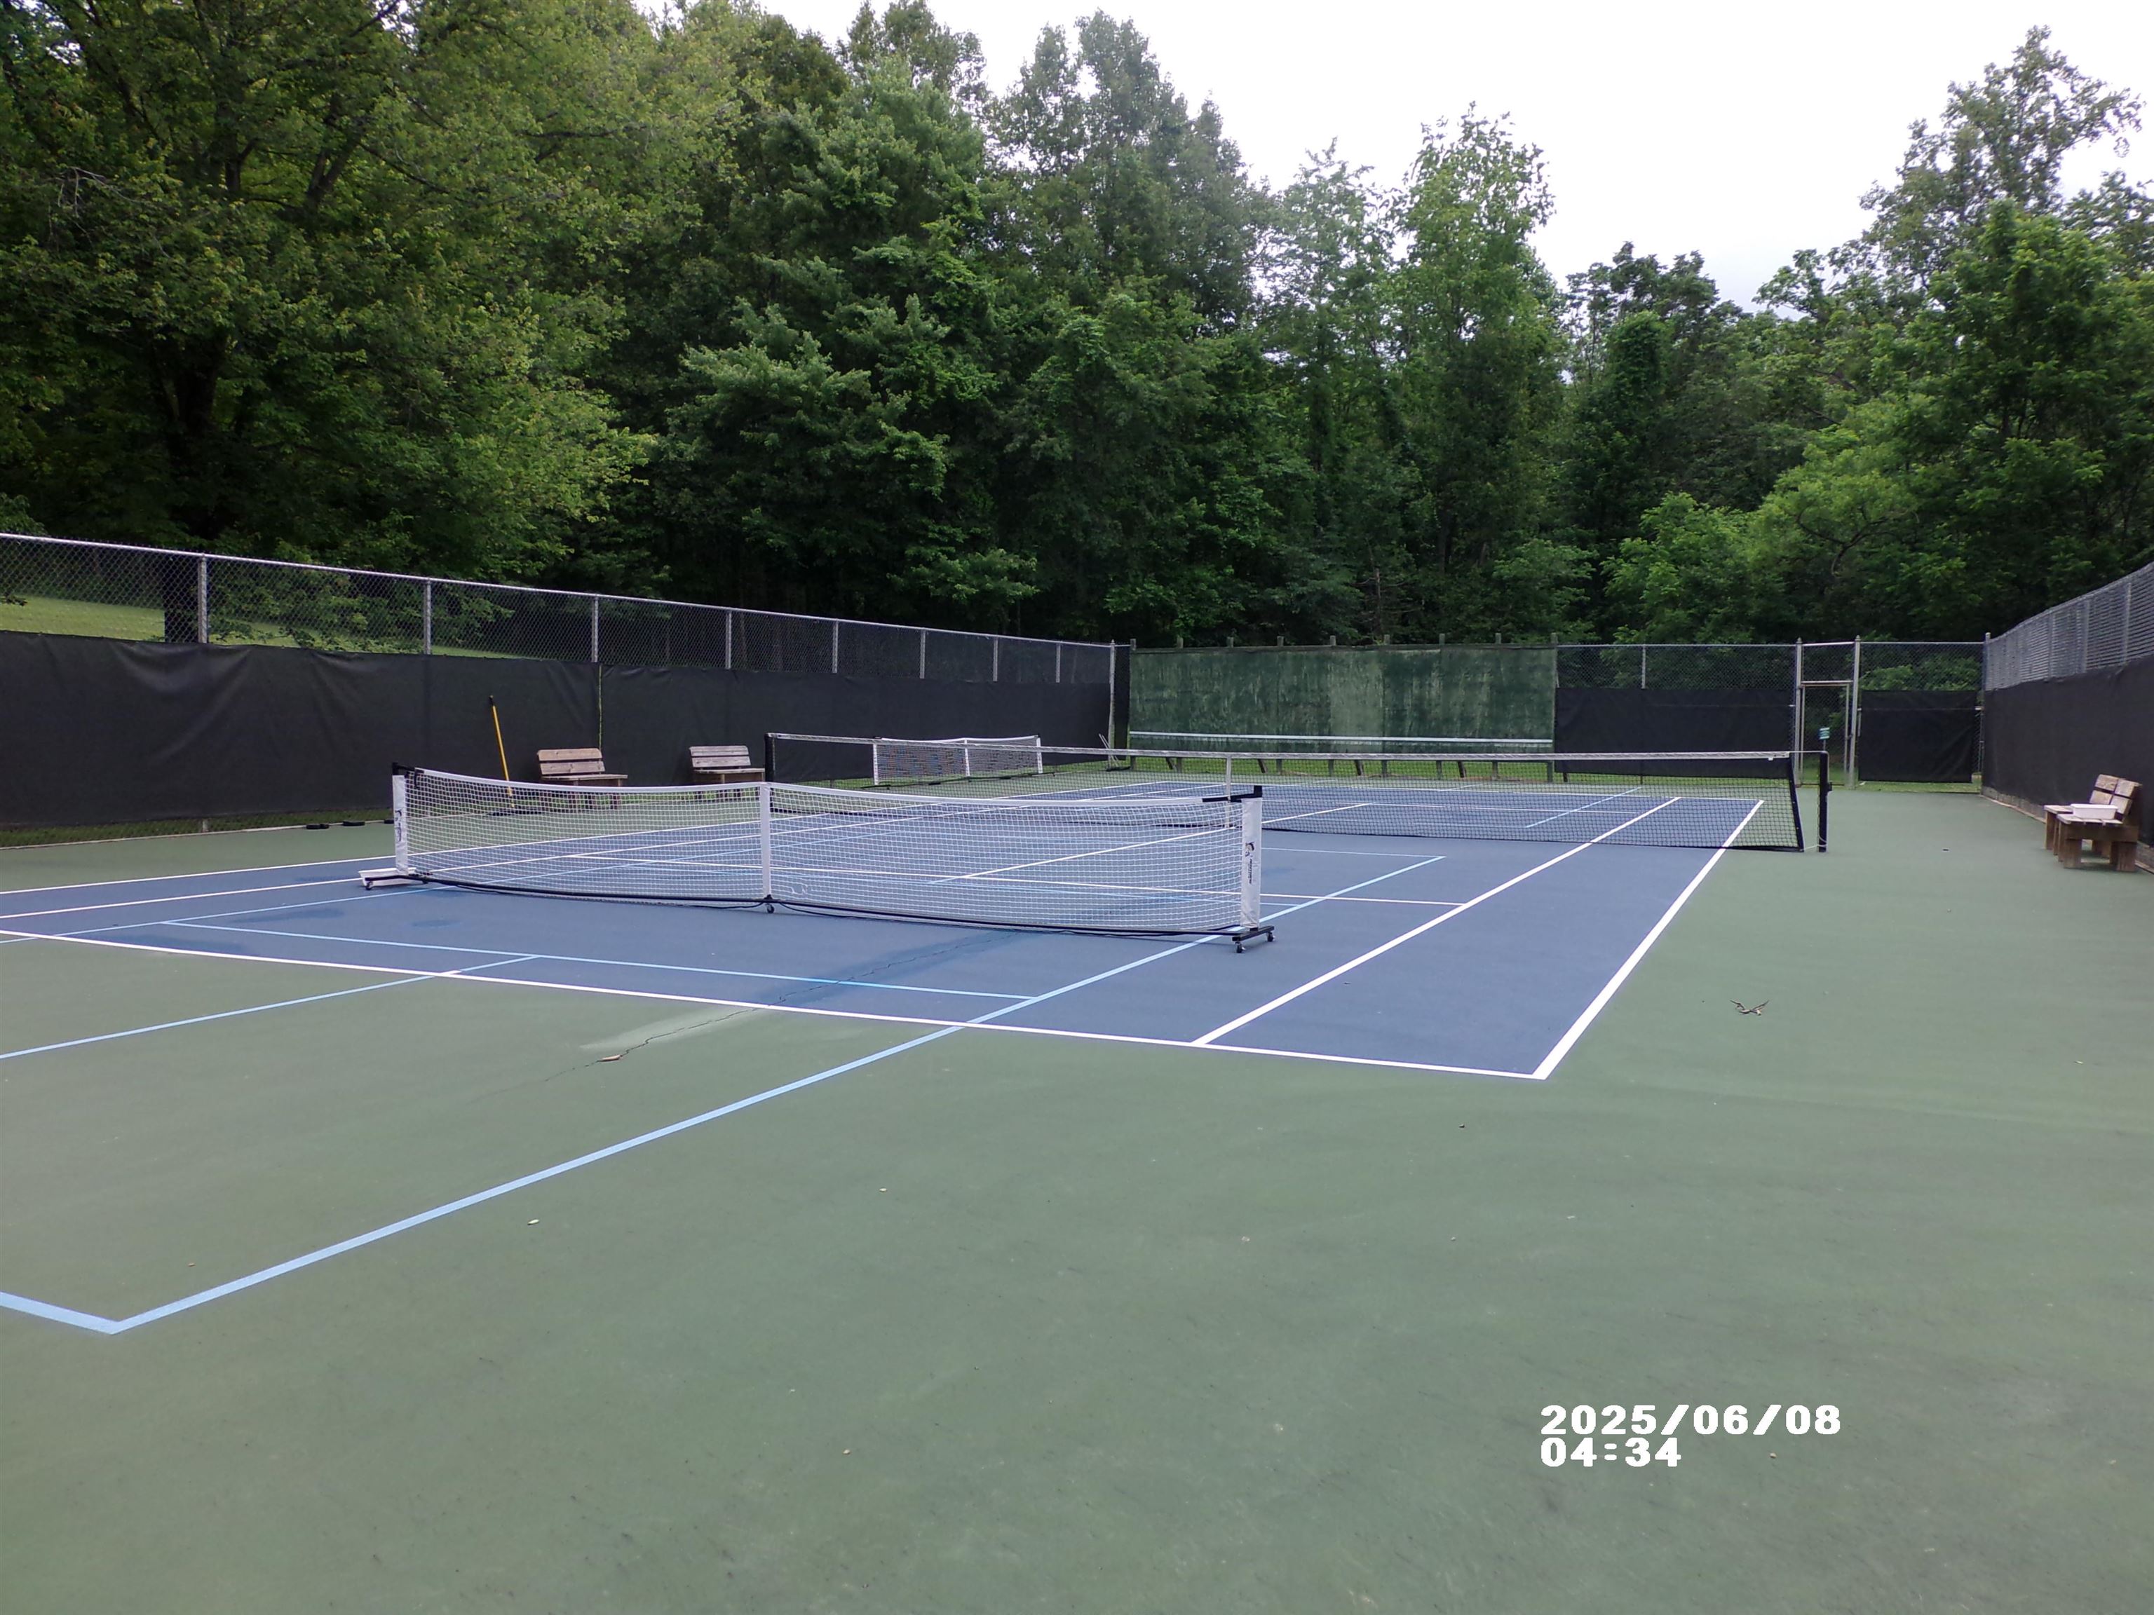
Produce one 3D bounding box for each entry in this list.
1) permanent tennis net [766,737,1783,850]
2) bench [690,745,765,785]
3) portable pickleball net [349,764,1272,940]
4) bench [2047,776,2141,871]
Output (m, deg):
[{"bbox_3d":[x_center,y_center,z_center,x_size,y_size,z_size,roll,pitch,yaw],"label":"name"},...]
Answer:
[{"bbox_3d":[1.742,-0.272,19.167,12.850,1.070,0.120,2,4,25],"label":"permanent tennis net"},{"bbox_3d":[-5.461,-0.539,25.351,0.600,0.800,1.250,2,4,25],"label":"bench"},{"bbox_3d":[-2.068,0.234,10.923,6.950,0.950,0.580,2,4,25],"label":"portable pickleball net"},{"bbox_3d":[9.801,0.117,15.709,0.610,0.800,2.300,2,4,25],"label":"bench"}]

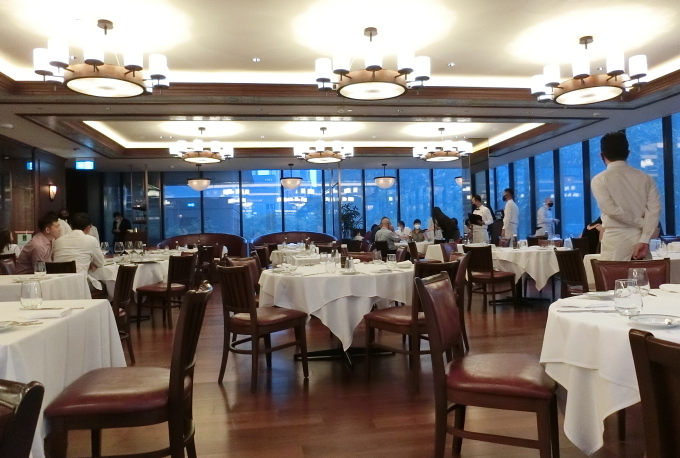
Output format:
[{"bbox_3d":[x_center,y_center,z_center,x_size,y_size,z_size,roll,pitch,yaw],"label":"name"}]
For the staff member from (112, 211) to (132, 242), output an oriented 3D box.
[{"bbox_3d":[-4.889,0.467,11.097,0.480,1.720,0.360,-2,-1,8],"label":"staff member"}]

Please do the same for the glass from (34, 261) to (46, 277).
[{"bbox_3d":[-2.641,0.351,4.330,0.088,0.125,0.088,-1,-1,0],"label":"glass"}]

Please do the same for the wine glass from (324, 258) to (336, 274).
[{"bbox_3d":[-0.075,0.302,3.988,0.088,0.118,0.088,-1,-1,-8],"label":"wine glass"}]

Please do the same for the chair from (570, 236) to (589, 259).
[{"bbox_3d":[4.268,0.616,8.242,0.540,0.880,0.470,-1,-1,-12],"label":"chair"}]

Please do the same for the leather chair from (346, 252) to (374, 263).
[{"bbox_3d":[0.208,0.685,5.022,0.470,0.880,0.540,-2,-1,8],"label":"leather chair"}]

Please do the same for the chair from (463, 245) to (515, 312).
[{"bbox_3d":[2.018,0.656,6.622,0.540,0.880,0.470,-1,-1,-38],"label":"chair"}]

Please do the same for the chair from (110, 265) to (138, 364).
[{"bbox_3d":[-1.953,0.742,4.010,0.550,0.880,0.460,-1,-1,-3],"label":"chair"}]

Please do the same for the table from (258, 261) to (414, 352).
[{"bbox_3d":[0.034,0.735,4.273,1.410,0.770,1.410,-1,-1,0],"label":"table"}]

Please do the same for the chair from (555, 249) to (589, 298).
[{"bbox_3d":[2.501,0.631,4.858,0.550,0.880,0.460,-1,-1,-7],"label":"chair"}]

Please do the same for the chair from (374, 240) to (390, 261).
[{"bbox_3d":[1.069,0.712,10.393,0.545,0.880,0.460,-1,-1,-40],"label":"chair"}]

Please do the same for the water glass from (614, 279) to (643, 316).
[{"bbox_3d":[1.005,0.241,1.710,0.098,0.120,0.098,-1,-1,0],"label":"water glass"}]

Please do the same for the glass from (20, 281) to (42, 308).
[{"bbox_3d":[-1.438,0.307,2.290,0.087,0.125,0.087,-1,-1,0],"label":"glass"}]

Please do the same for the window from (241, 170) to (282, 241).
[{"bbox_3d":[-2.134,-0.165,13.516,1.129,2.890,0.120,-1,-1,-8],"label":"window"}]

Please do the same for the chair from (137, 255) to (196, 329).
[{"bbox_3d":[-2.115,0.753,6.005,0.545,0.880,0.460,-2,-1,27],"label":"chair"}]

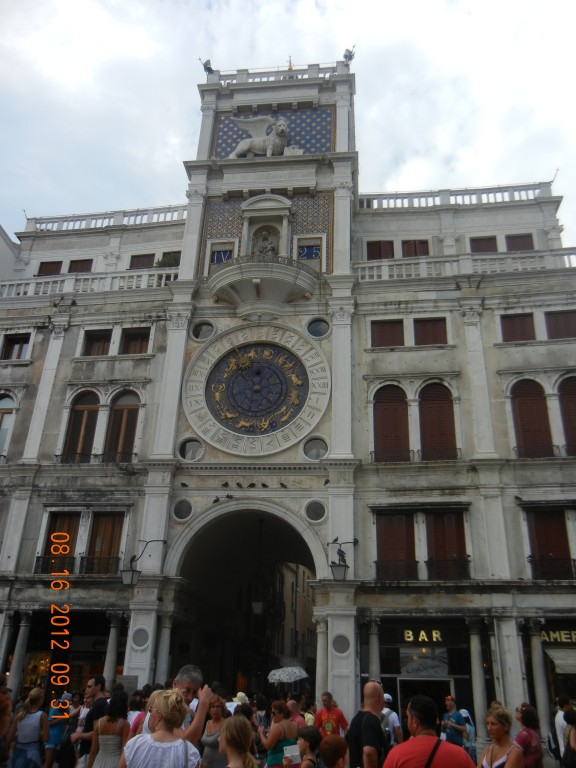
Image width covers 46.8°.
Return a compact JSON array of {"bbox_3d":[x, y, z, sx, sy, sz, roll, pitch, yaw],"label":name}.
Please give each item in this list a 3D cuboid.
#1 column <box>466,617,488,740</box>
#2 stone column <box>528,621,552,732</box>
[{"bbox_3d":[4.778,7.328,16.668,0.410,2.888,0.410,-2,-26,8],"label":"column"},{"bbox_3d":[6.534,7.581,17.175,0.434,2.959,0.420,-2,-25,8],"label":"stone column"}]

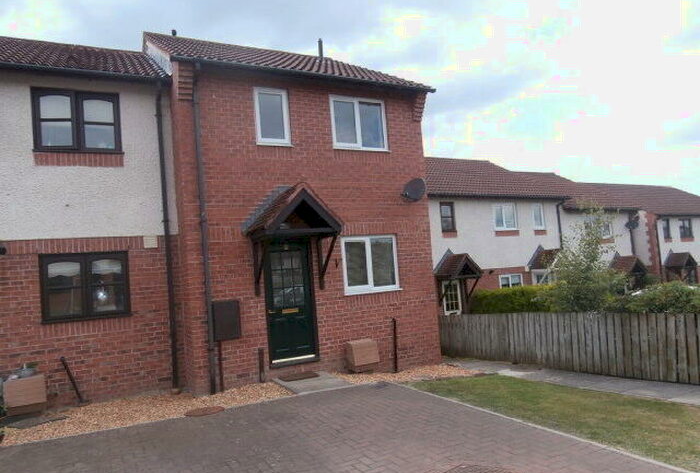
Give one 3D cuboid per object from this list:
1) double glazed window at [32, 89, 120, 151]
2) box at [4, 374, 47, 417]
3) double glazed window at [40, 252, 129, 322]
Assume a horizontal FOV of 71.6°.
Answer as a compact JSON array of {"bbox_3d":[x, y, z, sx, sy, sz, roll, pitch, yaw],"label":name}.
[{"bbox_3d":[-4.344,-1.840,7.773,1.250,1.000,0.100,-3,-3,-27],"label":"double glazed window"},{"bbox_3d":[-4.680,2.288,6.997,0.480,0.480,0.320,-3,-3,-27],"label":"box"},{"bbox_3d":[-4.143,0.788,7.644,1.250,1.060,0.100,-3,-3,-27],"label":"double glazed window"}]

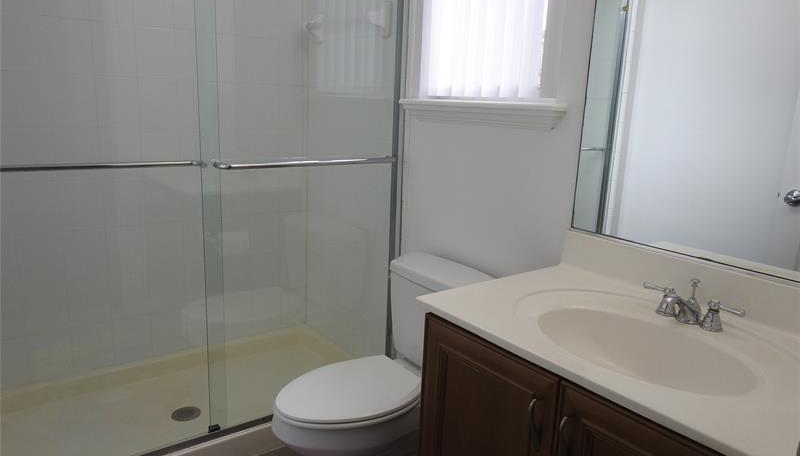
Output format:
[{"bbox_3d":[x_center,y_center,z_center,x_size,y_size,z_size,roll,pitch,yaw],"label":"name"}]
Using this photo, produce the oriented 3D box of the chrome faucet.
[{"bbox_3d":[0.610,0.163,1.207,0.145,0.096,0.227,-7,15,-36],"label":"chrome faucet"}]

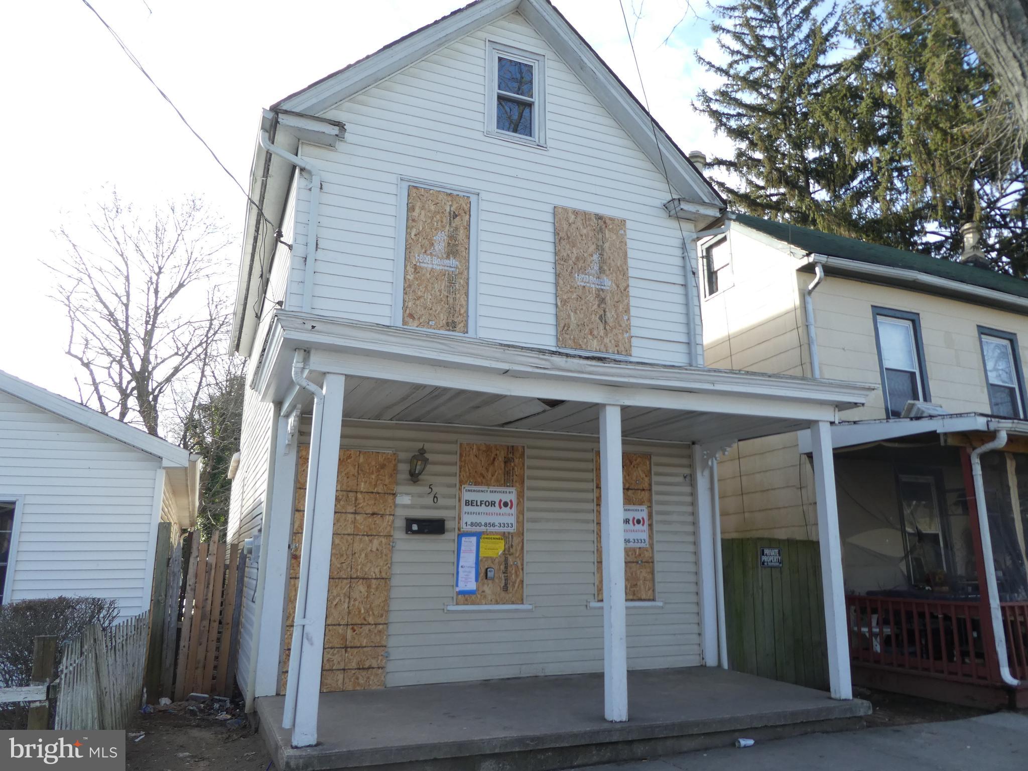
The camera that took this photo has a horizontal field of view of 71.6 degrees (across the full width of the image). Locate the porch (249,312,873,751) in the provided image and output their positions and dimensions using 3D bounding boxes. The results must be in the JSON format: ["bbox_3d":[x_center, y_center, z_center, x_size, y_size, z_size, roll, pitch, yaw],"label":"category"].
[{"bbox_3d":[0.499,1.329,6.440,5.450,3.210,2.320,6,-14,-22],"label":"porch"}]

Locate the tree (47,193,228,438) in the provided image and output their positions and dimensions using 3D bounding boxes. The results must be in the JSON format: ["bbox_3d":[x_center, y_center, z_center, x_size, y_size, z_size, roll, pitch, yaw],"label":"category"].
[{"bbox_3d":[-13.126,-0.112,24.489,6.200,14.000,6.200,6,-14,-22],"label":"tree"}]

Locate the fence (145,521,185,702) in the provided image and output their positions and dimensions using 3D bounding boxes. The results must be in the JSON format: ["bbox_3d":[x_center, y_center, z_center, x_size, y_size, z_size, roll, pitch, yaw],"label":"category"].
[{"bbox_3d":[-3.551,2.283,7.262,0.290,1.780,0.100,6,-14,-22],"label":"fence"}]

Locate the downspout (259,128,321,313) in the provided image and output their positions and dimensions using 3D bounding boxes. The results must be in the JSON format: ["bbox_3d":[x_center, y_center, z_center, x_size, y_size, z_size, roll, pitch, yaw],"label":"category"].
[{"bbox_3d":[-2.296,-1.607,7.099,0.640,1.920,0.180,6,-14,-22],"label":"downspout"}]

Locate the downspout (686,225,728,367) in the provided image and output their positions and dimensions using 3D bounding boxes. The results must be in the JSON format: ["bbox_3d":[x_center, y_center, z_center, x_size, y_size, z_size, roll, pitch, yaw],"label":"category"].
[{"bbox_3d":[2.485,-1.131,9.009,0.660,1.960,0.180,6,-14,-22],"label":"downspout"}]

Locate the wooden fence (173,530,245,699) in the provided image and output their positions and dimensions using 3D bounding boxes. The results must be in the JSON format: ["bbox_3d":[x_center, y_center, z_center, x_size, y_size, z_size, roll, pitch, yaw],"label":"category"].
[{"bbox_3d":[-3.163,2.364,7.462,0.600,1.700,0.080,6,-14,-22],"label":"wooden fence"}]

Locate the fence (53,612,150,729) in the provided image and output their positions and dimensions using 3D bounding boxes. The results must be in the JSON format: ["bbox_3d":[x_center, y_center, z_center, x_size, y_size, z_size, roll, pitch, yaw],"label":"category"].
[{"bbox_3d":[-3.294,2.403,5.848,0.140,0.920,2.400,4,-13,-16],"label":"fence"}]

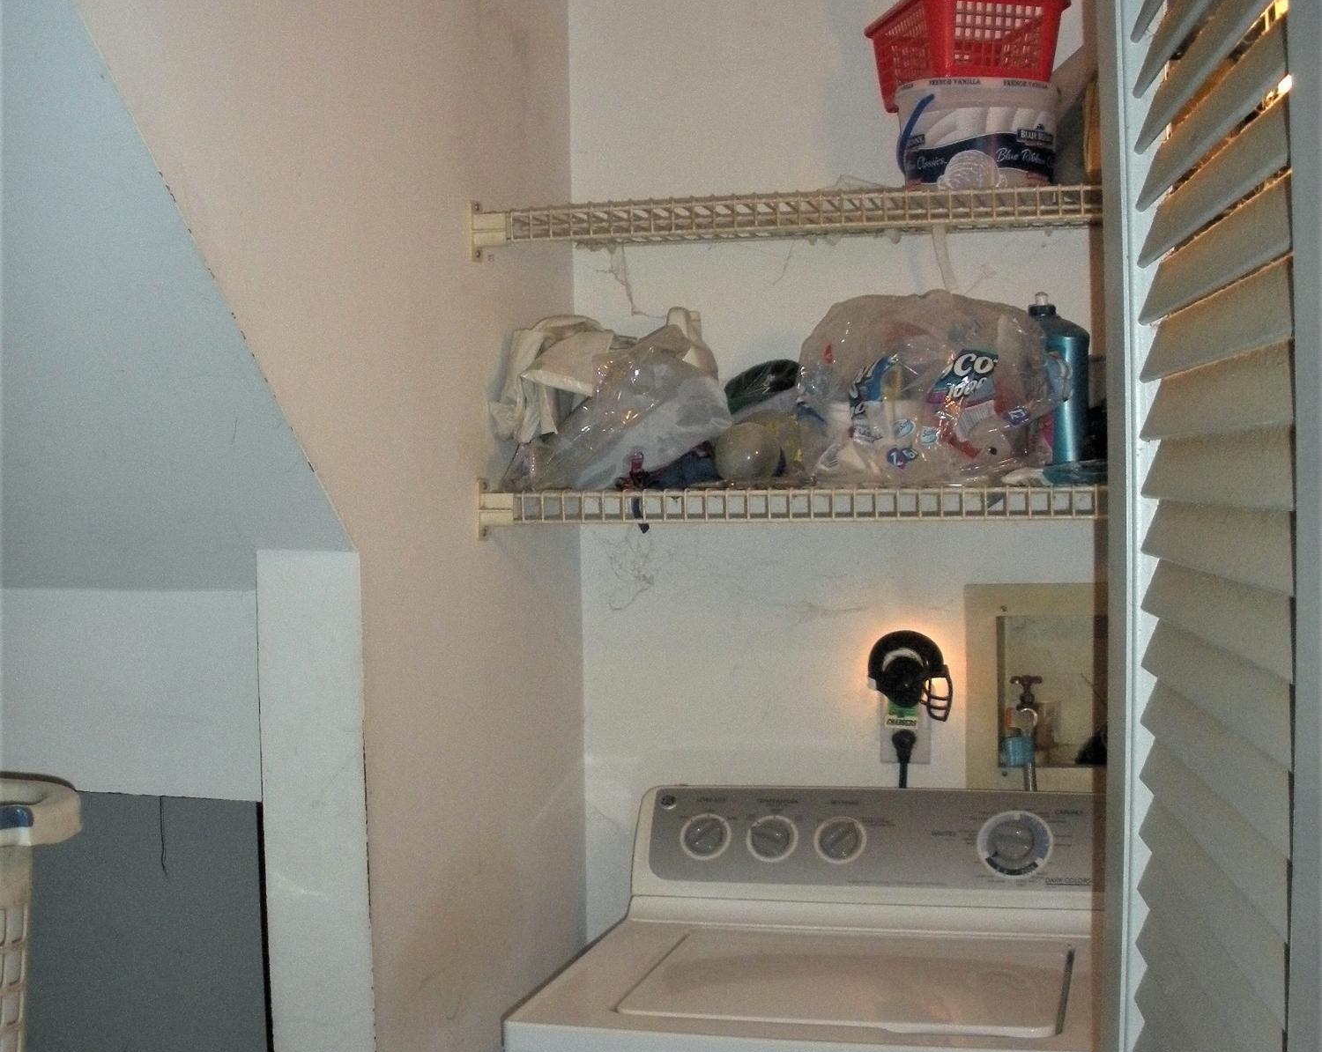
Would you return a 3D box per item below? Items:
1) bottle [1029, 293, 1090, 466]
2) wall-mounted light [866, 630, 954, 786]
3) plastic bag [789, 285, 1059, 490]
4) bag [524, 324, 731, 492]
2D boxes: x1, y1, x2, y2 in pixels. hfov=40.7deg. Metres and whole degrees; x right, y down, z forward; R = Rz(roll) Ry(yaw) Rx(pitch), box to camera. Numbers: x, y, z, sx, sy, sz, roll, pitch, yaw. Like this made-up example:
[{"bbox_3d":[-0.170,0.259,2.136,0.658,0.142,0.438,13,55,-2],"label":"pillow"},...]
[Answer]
[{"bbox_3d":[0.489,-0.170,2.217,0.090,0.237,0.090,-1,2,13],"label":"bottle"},{"bbox_3d":[0.345,0.250,2.466,0.115,0.205,0.070,-1,2,13],"label":"wall-mounted light"},{"bbox_3d":[0.341,-0.167,2.237,0.310,0.235,0.260,-1,2,13],"label":"plastic bag"},{"bbox_3d":[-0.042,-0.146,2.302,0.240,0.203,0.210,-1,2,13],"label":"bag"}]

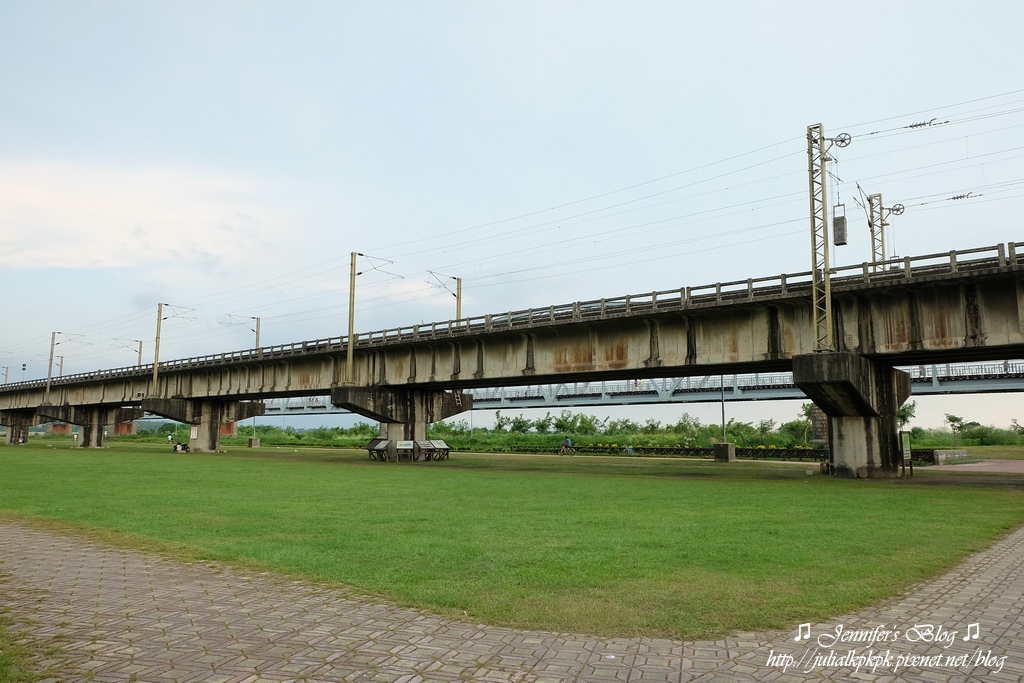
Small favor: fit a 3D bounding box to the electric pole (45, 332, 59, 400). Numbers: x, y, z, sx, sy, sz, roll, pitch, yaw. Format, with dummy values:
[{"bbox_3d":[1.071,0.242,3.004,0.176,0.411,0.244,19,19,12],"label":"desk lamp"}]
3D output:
[{"bbox_3d":[-57.712,3.415,85.485,0.420,9.084,0.450,-6,-10,39],"label":"electric pole"}]

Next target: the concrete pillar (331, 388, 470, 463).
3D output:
[{"bbox_3d":[-7.707,6.140,49.829,2.052,5.029,11.767,-6,-10,39],"label":"concrete pillar"}]

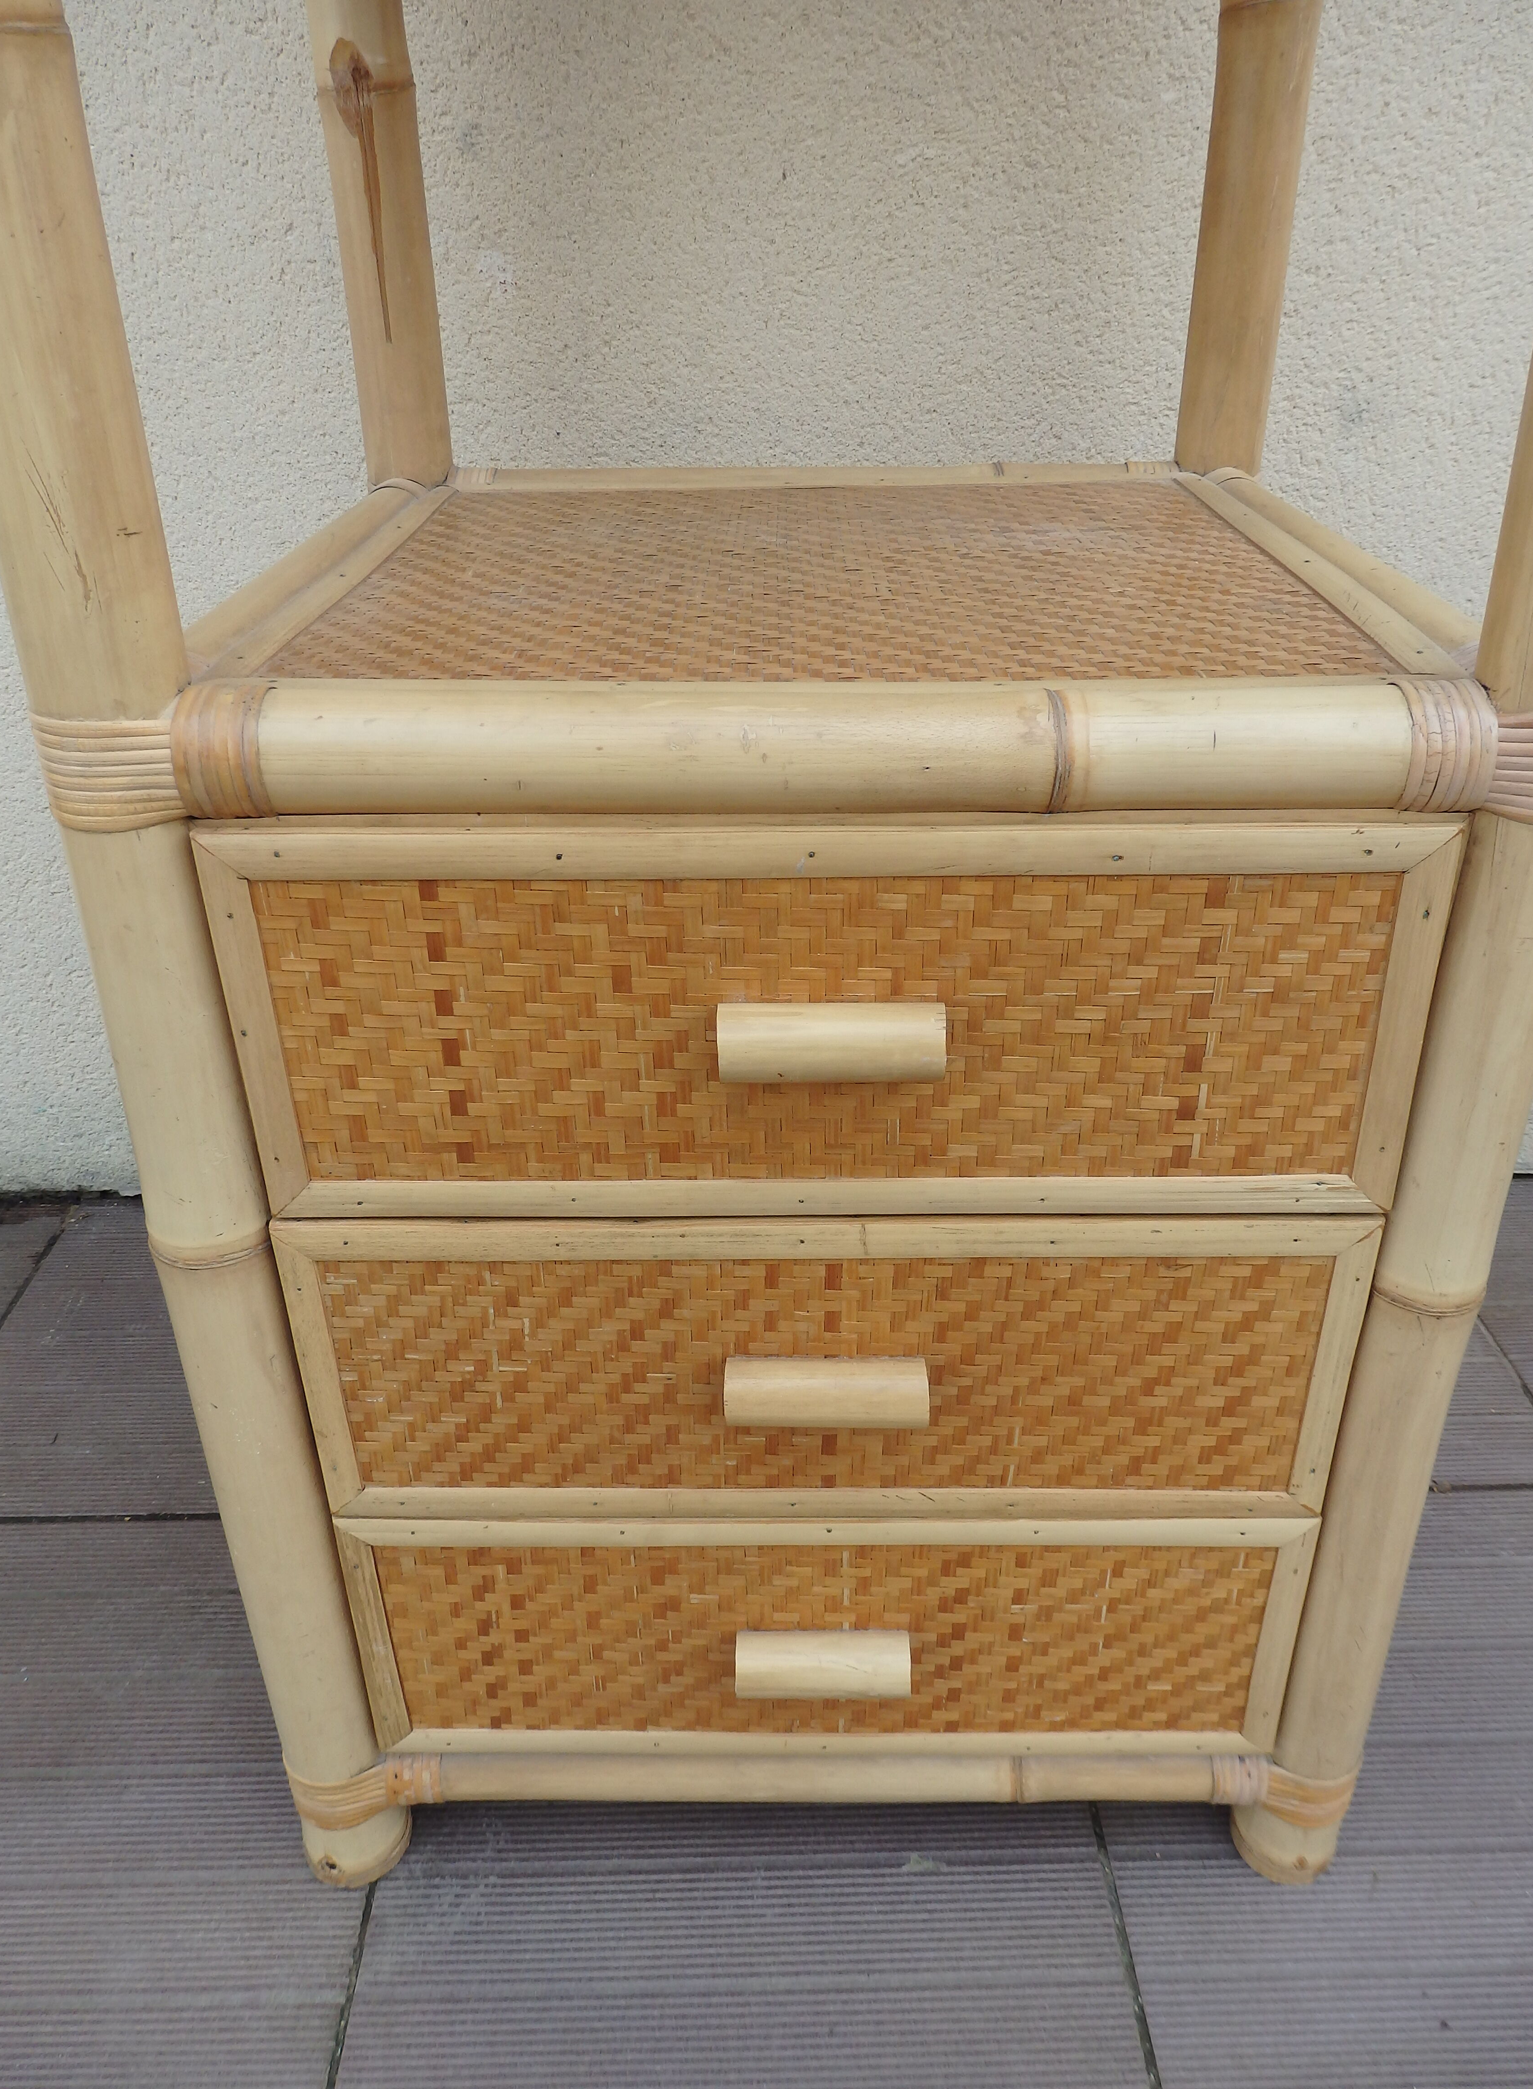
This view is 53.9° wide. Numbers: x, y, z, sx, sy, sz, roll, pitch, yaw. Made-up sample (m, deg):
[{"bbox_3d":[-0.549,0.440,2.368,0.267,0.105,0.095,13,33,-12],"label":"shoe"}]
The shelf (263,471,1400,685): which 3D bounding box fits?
[{"bbox_3d":[0.021,-0.201,0.634,0.370,0.013,0.364,0,29,1],"label":"shelf"}]

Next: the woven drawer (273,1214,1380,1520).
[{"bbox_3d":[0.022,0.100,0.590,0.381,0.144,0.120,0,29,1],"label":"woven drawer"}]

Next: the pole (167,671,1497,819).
[{"bbox_3d":[0.017,-0.089,0.440,0.372,0.042,0.042,0,29,1],"label":"pole"}]

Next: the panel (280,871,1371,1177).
[{"bbox_3d":[0.019,-0.004,0.487,0.351,0.110,0.016,0,29,1],"label":"panel"}]

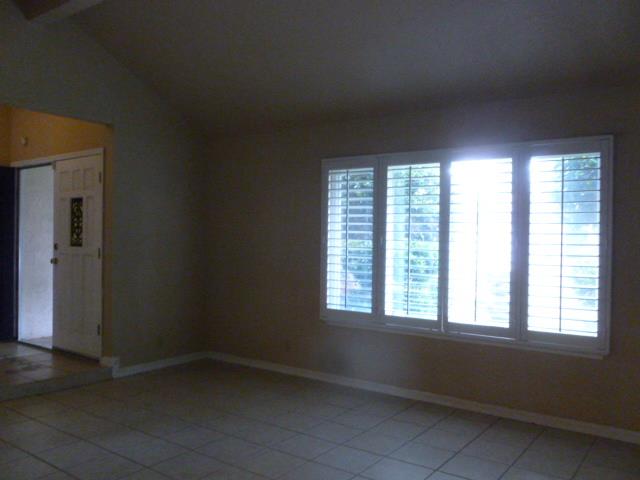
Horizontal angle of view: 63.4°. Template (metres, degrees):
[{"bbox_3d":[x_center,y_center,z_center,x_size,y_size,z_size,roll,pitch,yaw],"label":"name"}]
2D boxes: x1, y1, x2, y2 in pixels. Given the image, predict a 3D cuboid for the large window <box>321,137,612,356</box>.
[{"bbox_3d":[1.001,0.019,4.263,2.472,1.536,0.120,1,0,37],"label":"large window"}]

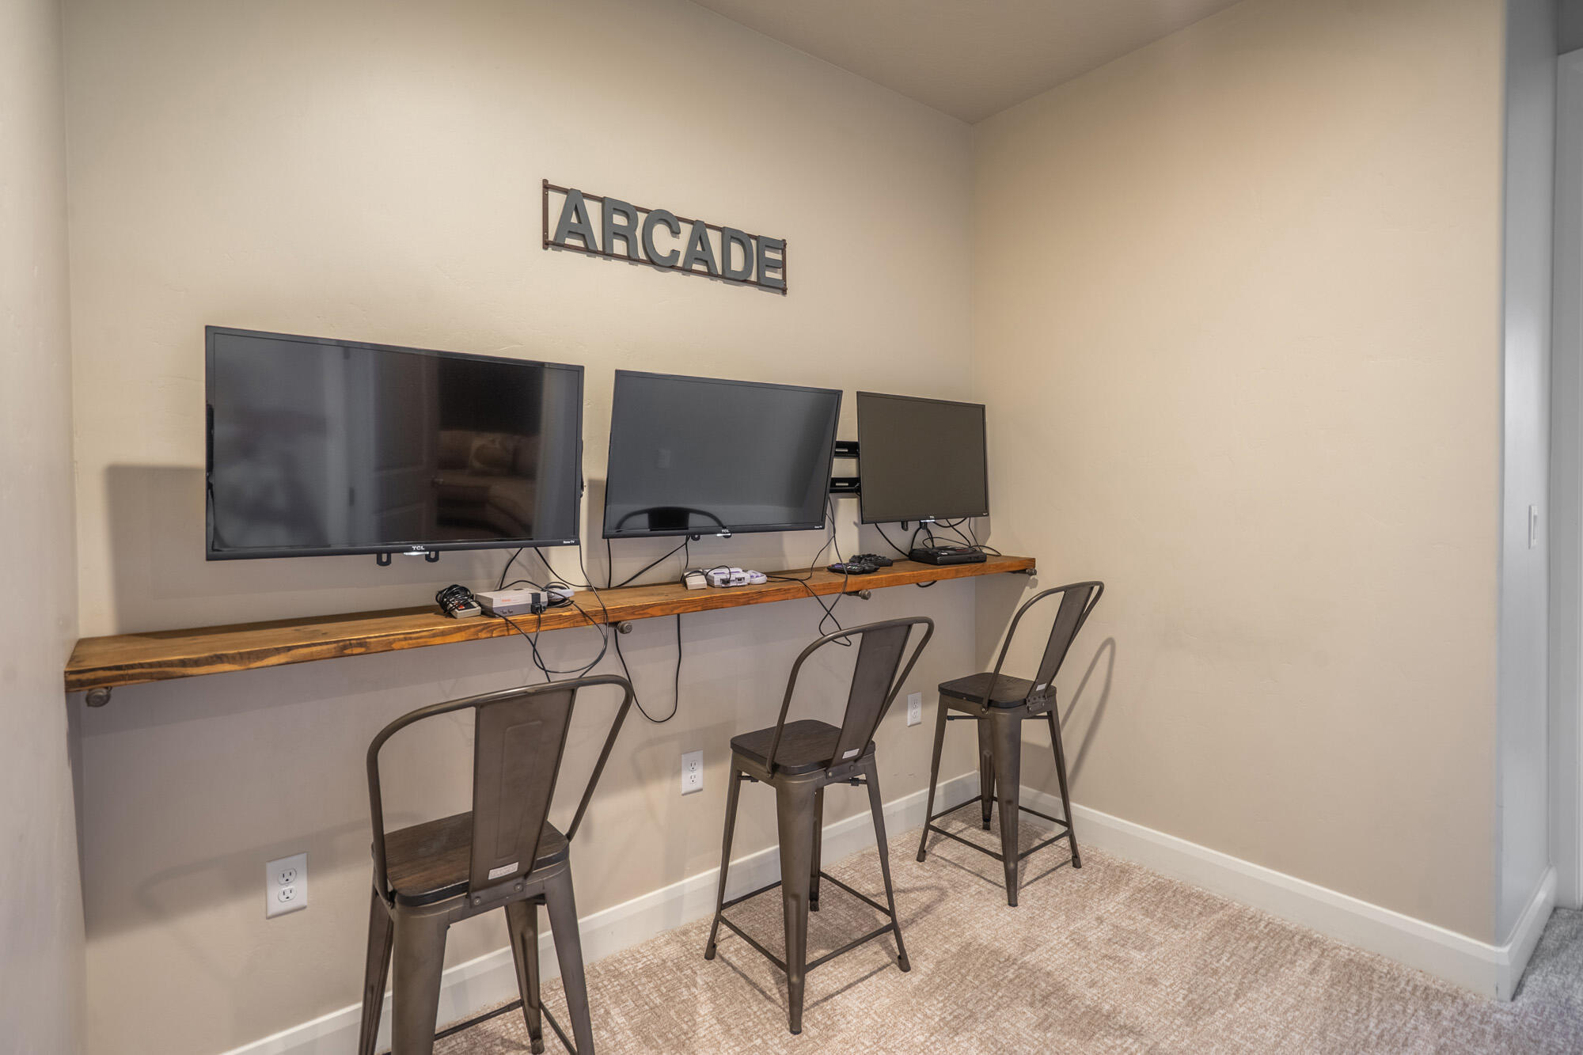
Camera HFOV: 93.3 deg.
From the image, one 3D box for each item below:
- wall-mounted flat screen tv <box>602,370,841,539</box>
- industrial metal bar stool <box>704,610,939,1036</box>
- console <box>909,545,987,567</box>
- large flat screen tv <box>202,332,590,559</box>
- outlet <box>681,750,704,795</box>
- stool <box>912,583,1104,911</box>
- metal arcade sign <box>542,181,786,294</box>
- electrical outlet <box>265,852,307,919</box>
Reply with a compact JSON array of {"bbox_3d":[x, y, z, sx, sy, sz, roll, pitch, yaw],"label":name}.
[{"bbox_3d":[-0.189,-0.205,2.154,0.737,0.437,0.075,-2,15,-36],"label":"wall-mounted flat screen tv"},{"bbox_3d":[0.068,0.712,2.007,0.418,0.971,0.508,-2,2,-39],"label":"industrial metal bar stool"},{"bbox_3d":[0.559,0.100,2.695,0.211,0.045,0.191,-2,2,-24],"label":"console"},{"bbox_3d":[-0.827,-0.169,1.643,0.737,0.437,0.075,-2,6,-39],"label":"large flat screen tv"},{"bbox_3d":[-0.292,0.733,2.227,0.074,0.120,0.010,-2,2,-39],"label":"outlet"},{"bbox_3d":[0.742,0.676,2.533,0.418,0.971,0.508,-2,2,-39],"label":"stool"},{"bbox_3d":[-0.326,-0.818,2.157,0.787,0.173,0.035,-2,2,-39],"label":"metal arcade sign"},{"bbox_3d":[-1.089,0.775,1.615,0.074,0.120,0.010,-2,2,-39],"label":"electrical outlet"}]

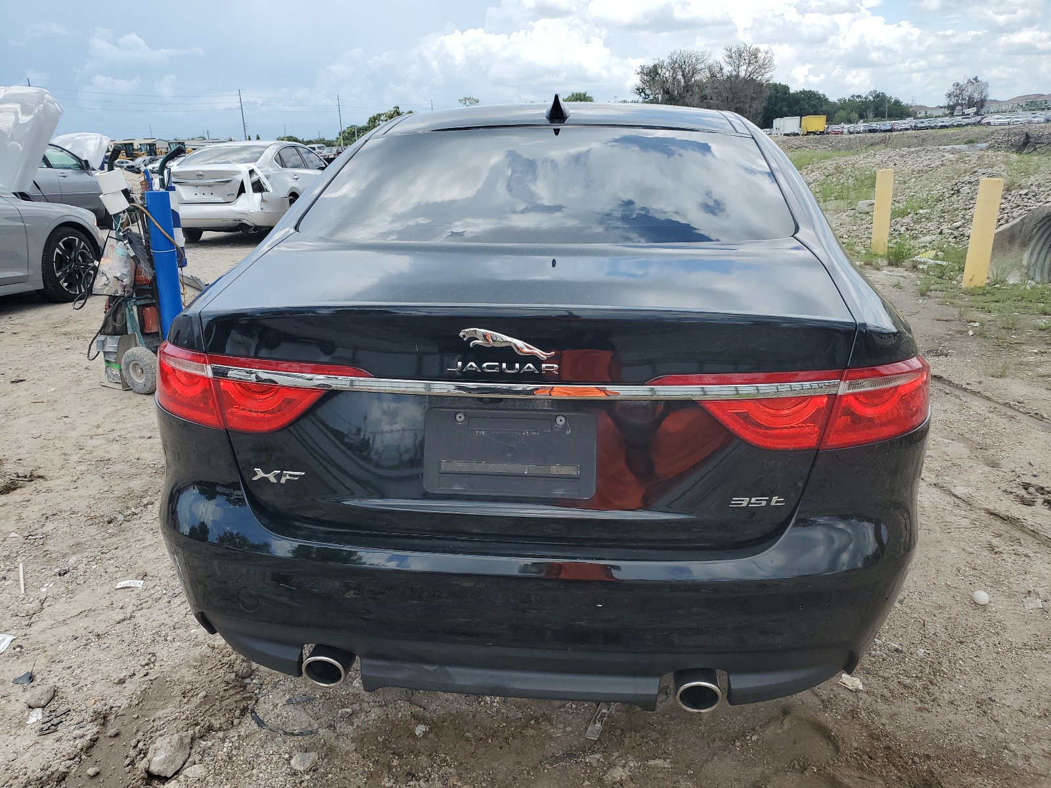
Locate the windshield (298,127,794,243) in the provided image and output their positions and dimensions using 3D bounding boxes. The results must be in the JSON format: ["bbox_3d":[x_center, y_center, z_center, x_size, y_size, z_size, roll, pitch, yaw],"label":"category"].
[{"bbox_3d":[0.056,-0.559,2.042,1.180,0.080,0.675,2,41,6],"label":"windshield"}]

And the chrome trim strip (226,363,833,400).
[{"bbox_3d":[-0.029,-0.017,1.370,1.145,0.035,0.120,2,18,6],"label":"chrome trim strip"}]

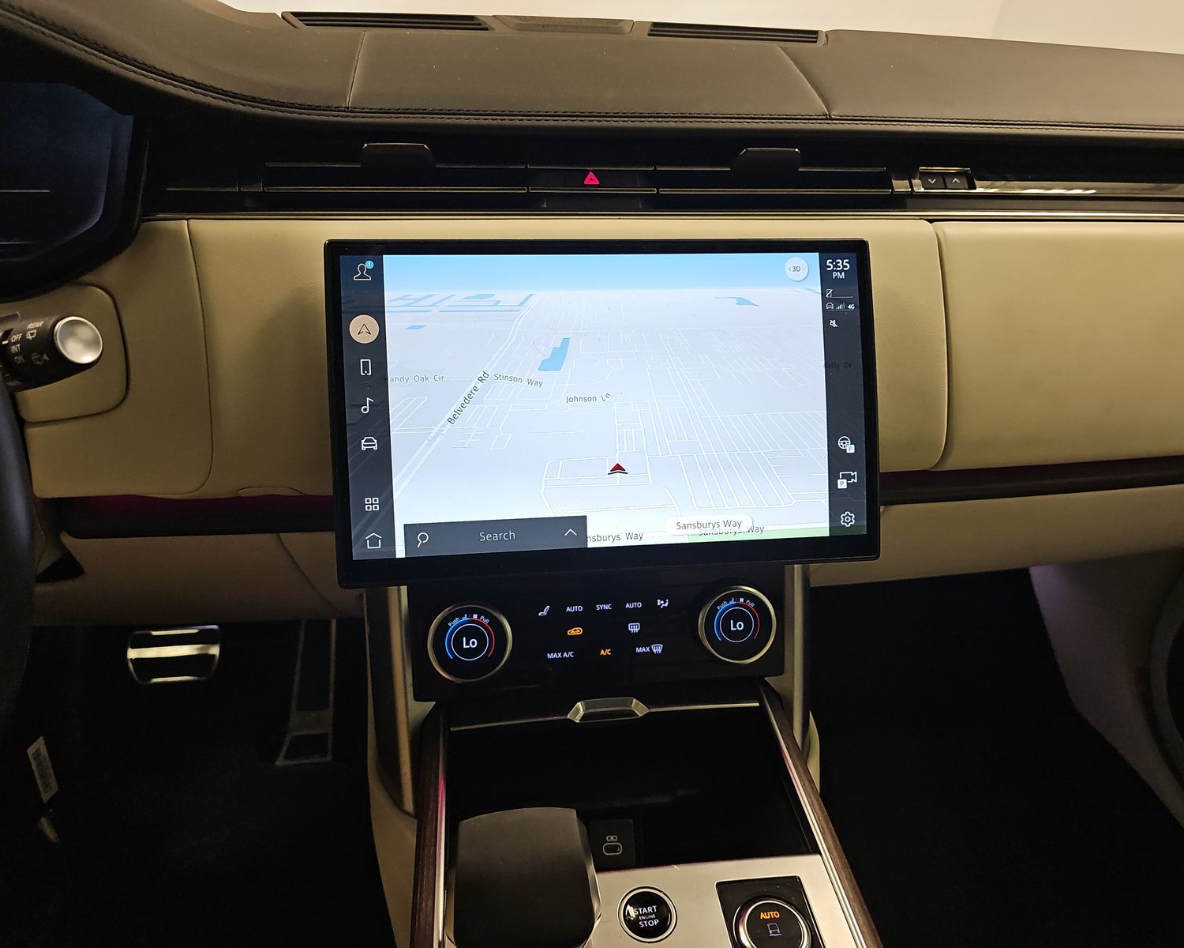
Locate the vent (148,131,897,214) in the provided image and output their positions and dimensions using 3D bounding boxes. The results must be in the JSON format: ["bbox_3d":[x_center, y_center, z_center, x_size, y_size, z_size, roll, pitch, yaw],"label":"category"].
[{"bbox_3d":[-0.031,-0.186,0.525,0.452,0.047,0.046,-2,10,-7],"label":"vent"}]

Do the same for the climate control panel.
[{"bbox_3d":[0.008,0.099,0.545,0.243,0.078,0.036,-2,8,-7],"label":"climate control panel"}]

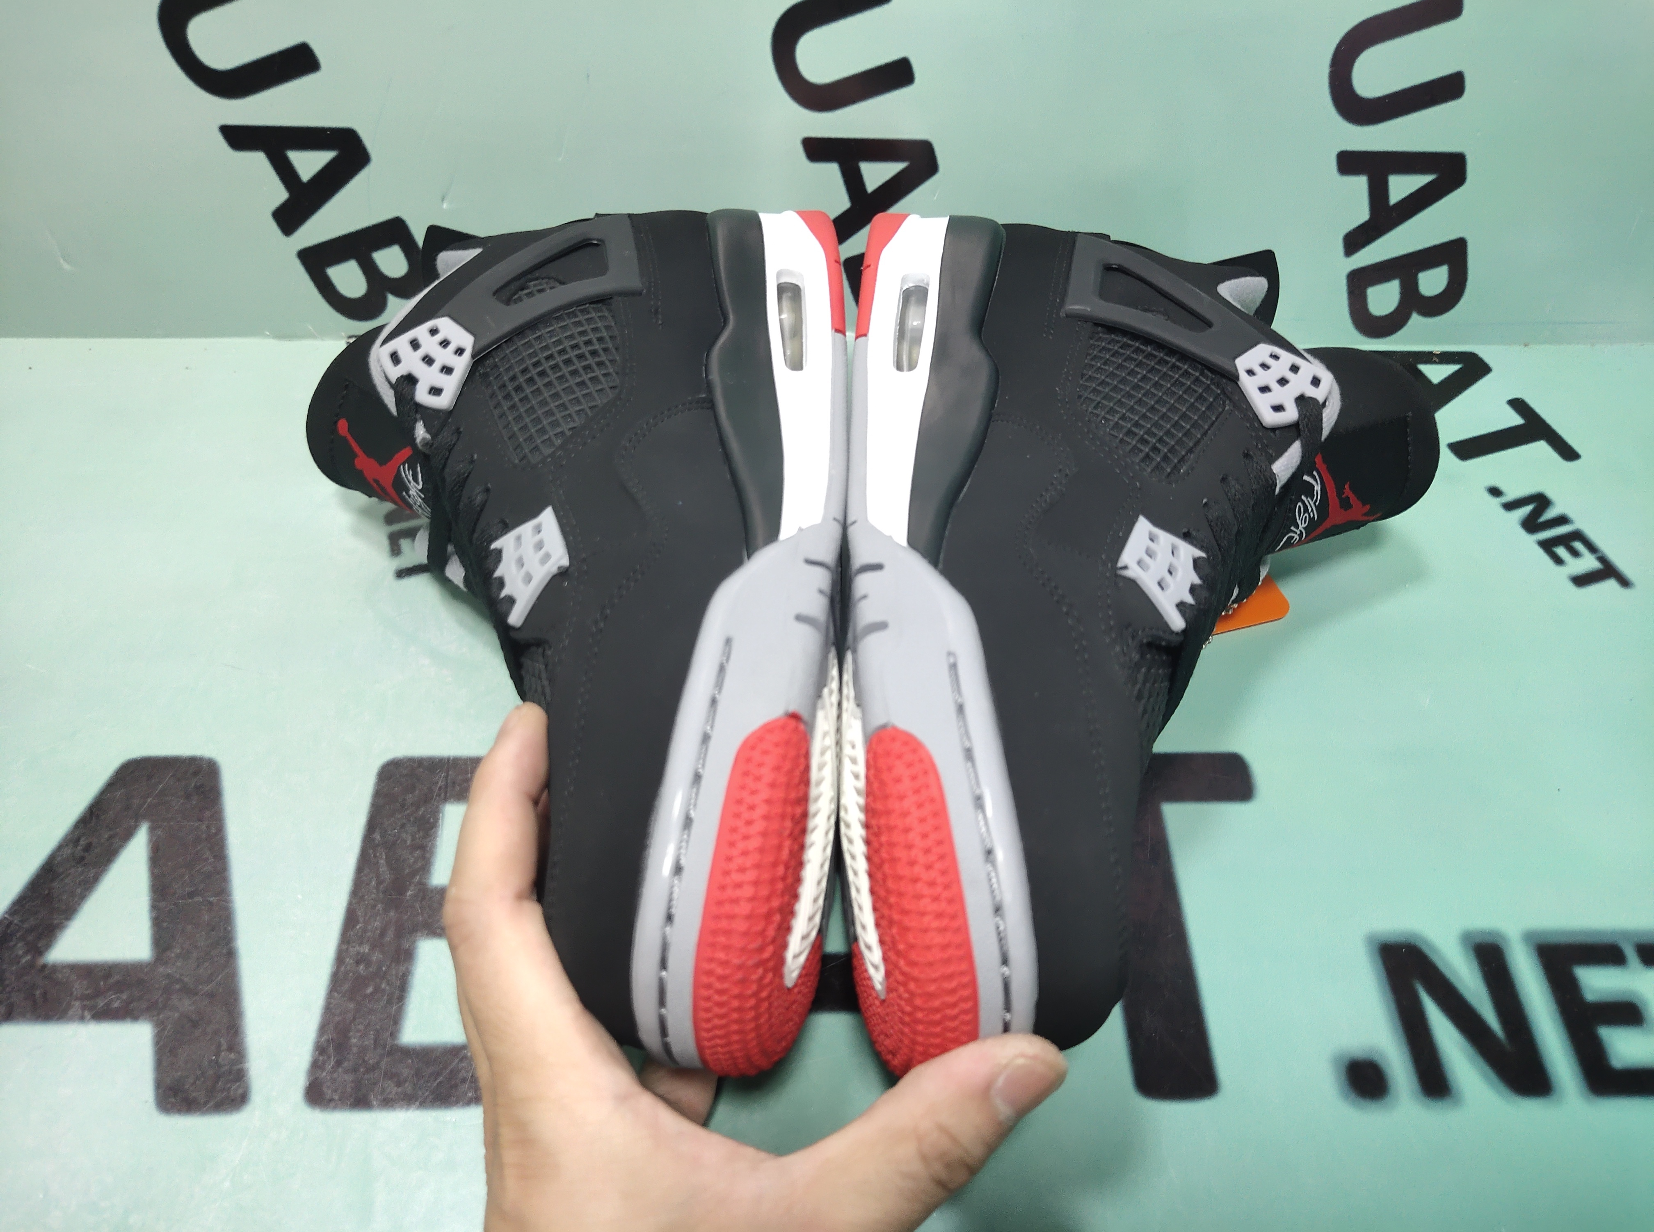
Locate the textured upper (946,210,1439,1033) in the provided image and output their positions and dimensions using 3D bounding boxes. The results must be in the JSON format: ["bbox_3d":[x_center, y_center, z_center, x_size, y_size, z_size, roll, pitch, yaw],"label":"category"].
[{"bbox_3d":[0.111,-0.011,0.428,0.153,0.100,0.281,-4,53,4],"label":"textured upper"}]

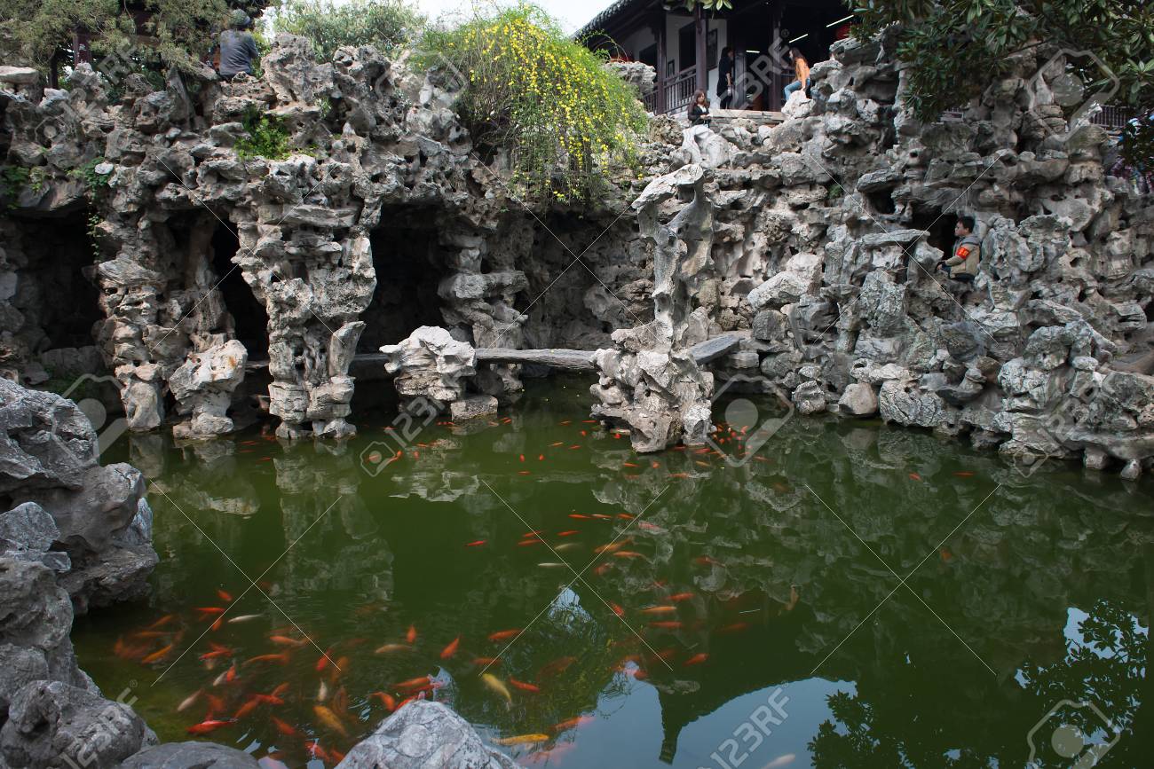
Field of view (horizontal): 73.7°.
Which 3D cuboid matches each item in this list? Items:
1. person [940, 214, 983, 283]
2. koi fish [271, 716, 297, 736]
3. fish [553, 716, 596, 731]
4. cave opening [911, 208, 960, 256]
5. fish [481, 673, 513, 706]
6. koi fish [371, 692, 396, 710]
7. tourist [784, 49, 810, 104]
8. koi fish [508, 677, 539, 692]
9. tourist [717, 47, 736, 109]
[{"bbox_3d":[5.158,-1.675,10.391,0.680,1.200,0.520,-3,9,-11],"label":"person"},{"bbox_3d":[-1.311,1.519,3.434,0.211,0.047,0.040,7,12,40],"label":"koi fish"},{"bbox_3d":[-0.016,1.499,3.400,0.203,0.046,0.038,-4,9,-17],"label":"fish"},{"bbox_3d":[4.990,-2.118,10.700,0.700,0.680,0.600,4,10,30],"label":"cave opening"},{"bbox_3d":[-0.434,1.647,4.143,0.085,0.085,0.320,-6,10,-29],"label":"fish"},{"bbox_3d":[-0.988,1.614,3.888,0.070,0.055,0.180,-9,12,-40],"label":"koi fish"},{"bbox_3d":[4.812,-6.760,16.900,0.580,1.200,0.450,-2,10,-5],"label":"tourist"},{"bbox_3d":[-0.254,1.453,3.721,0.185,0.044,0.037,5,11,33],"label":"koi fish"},{"bbox_3d":[3.618,-7.321,18.600,0.400,1.600,0.450,-1,10,0],"label":"tourist"}]

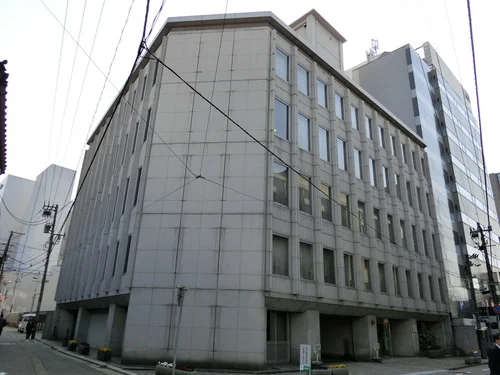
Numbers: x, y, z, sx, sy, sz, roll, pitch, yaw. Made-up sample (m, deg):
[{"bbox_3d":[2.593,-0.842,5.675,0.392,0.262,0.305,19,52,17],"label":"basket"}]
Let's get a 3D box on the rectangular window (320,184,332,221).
[{"bbox_3d":[4.378,0.891,20.475,1.044,2.030,0.200,20,-27,-40],"label":"rectangular window"}]

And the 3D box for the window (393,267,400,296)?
[{"bbox_3d":[9.140,5.891,22.808,1.080,1.704,0.150,20,-27,-40],"label":"window"}]

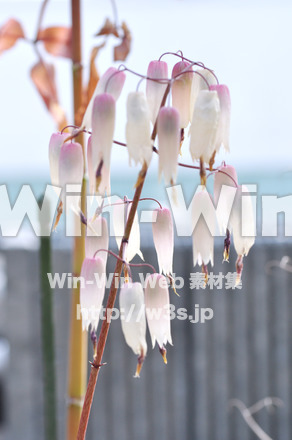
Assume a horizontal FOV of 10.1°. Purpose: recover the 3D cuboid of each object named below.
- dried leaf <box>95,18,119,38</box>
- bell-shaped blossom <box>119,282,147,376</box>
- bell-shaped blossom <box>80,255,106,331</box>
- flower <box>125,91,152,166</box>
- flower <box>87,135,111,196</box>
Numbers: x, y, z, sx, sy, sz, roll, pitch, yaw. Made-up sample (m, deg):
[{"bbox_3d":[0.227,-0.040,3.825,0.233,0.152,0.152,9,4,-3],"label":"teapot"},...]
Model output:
[{"bbox_3d":[-0.021,-0.103,0.890,0.013,0.011,0.009,0,2,0],"label":"dried leaf"},{"bbox_3d":[-0.005,0.052,0.785,0.012,0.045,0.012,-5,2,0],"label":"bell-shaped blossom"},{"bbox_3d":[-0.030,0.043,0.940,0.014,0.042,0.013,0,2,0],"label":"bell-shaped blossom"},{"bbox_3d":[-0.004,-0.043,0.785,0.012,0.036,0.012,-3,2,0],"label":"flower"},{"bbox_3d":[-0.028,-0.030,0.975,0.014,0.039,0.013,-2,2,0],"label":"flower"}]

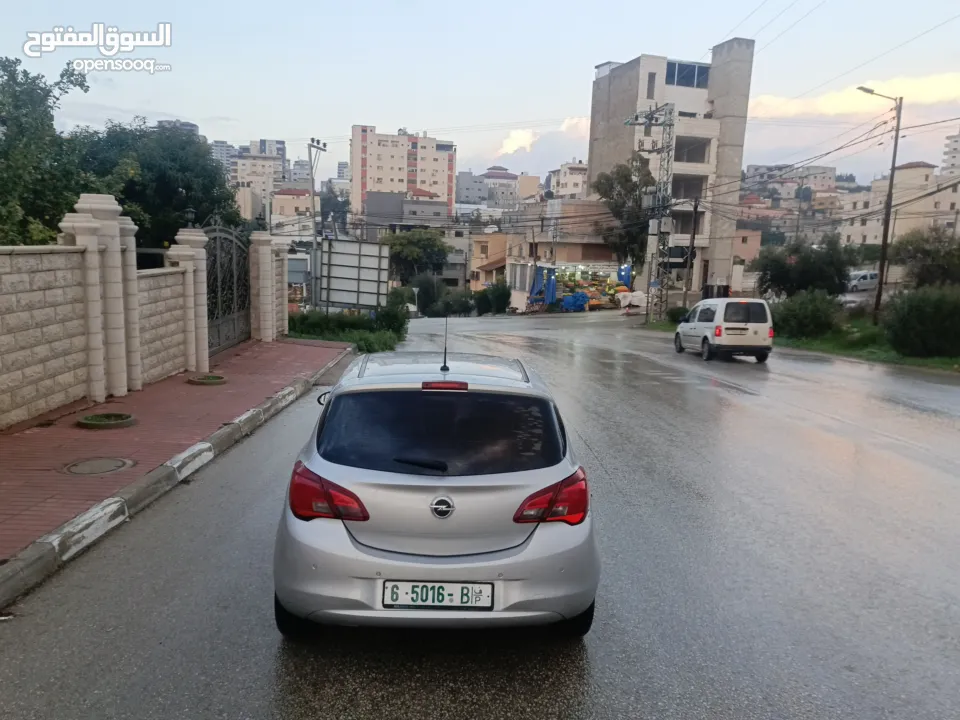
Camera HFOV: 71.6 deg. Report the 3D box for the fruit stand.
[{"bbox_3d":[8.515,-5.466,49.500,5.400,3.300,2.600,-1,10,-17],"label":"fruit stand"}]

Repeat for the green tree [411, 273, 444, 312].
[{"bbox_3d":[-3.732,-4.766,47.771,2.500,3.006,2.500,2,9,0],"label":"green tree"}]

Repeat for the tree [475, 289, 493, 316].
[{"bbox_3d":[0.321,-5.270,61.000,1.700,2.600,1.700,2,9,0],"label":"tree"}]

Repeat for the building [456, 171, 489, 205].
[{"bbox_3d":[-2.775,-65.917,256.909,12.019,12.770,14.000,2,9,0],"label":"building"}]

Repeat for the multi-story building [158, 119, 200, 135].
[{"bbox_3d":[-148.986,-97.919,330.000,20.000,38.000,18.000,-2,10,-22],"label":"multi-story building"}]

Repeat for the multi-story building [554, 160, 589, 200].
[{"bbox_3d":[25.414,-47.466,179.000,12.000,11.000,11.000,4,10,9],"label":"multi-story building"}]

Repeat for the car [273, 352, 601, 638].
[{"bbox_3d":[-0.280,0.650,5.070,1.750,1.480,4.020,2,8,-3],"label":"car"}]

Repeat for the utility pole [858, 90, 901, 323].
[{"bbox_3d":[17.433,-6.757,29.460,2.000,10.294,0.350,0,9,-14],"label":"utility pole"}]

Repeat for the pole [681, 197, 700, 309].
[{"bbox_3d":[15.281,-7.535,48.281,0.320,8.360,0.320,3,10,0],"label":"pole"}]

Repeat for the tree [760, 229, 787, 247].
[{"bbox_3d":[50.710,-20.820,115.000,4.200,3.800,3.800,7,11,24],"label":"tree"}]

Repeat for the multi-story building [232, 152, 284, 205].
[{"bbox_3d":[-102.044,-81.025,306.757,23.438,25.690,18.000,0,9,-12],"label":"multi-story building"}]

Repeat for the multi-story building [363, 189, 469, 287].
[{"bbox_3d":[-9.845,-19.665,108.415,16.244,15.325,13.000,2,9,0],"label":"multi-story building"}]

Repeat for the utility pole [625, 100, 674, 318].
[{"bbox_3d":[11.519,-10.015,45.500,3.400,14.500,1.700,2,9,0],"label":"utility pole"}]

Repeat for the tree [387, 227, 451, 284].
[{"bbox_3d":[-7.272,-12.139,80.000,7.700,7.300,7.200,2,9,0],"label":"tree"}]

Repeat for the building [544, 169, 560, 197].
[{"bbox_3d":[20.509,-48.170,183.346,4.546,7.755,11.000,4,9,10],"label":"building"}]

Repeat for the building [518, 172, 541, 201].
[{"bbox_3d":[14.907,-52.868,205.428,6.611,8.714,11.000,2,9,0],"label":"building"}]

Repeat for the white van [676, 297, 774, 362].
[{"bbox_3d":[7.640,-1.030,21.400,1.800,1.830,4.420,1,6,1],"label":"white van"}]

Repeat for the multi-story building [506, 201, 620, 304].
[{"bbox_3d":[8.475,-11.273,70.421,11.914,10.742,11.000,3,9,3],"label":"multi-story building"}]

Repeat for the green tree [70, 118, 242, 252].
[{"bbox_3d":[-9.966,-4.131,20.517,5.200,6.353,5.200,2,9,0],"label":"green tree"}]

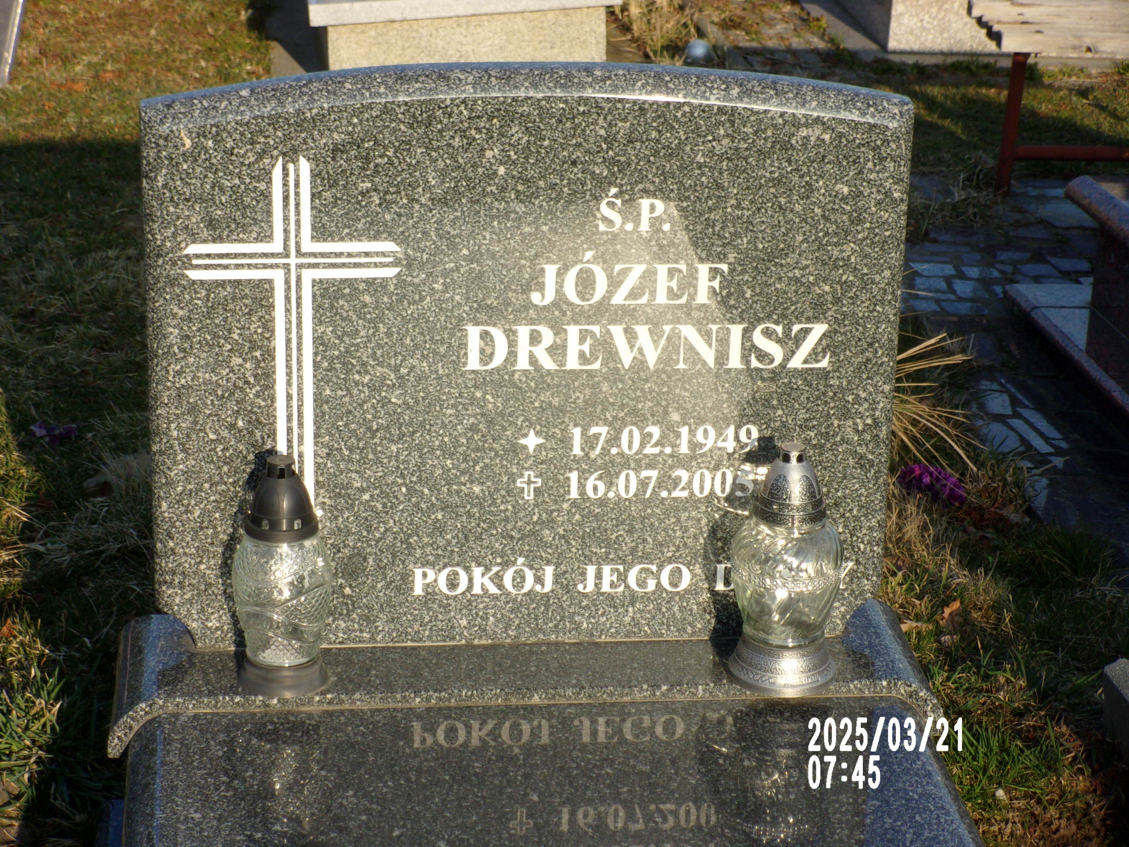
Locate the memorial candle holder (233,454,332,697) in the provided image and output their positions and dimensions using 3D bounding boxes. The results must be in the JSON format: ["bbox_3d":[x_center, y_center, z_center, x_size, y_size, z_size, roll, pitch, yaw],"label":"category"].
[{"bbox_3d":[-0.286,0.149,3.137,0.102,0.241,0.102,1,21,0],"label":"memorial candle holder"}]

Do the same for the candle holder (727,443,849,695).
[{"bbox_3d":[0.229,0.141,3.165,0.114,0.250,0.114,1,21,0],"label":"candle holder"}]

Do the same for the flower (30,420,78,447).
[{"bbox_3d":[-0.705,0.015,4.280,0.066,0.028,0.050,1,21,0],"label":"flower"}]

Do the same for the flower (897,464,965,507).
[{"bbox_3d":[0.488,0.082,4.120,0.093,0.045,0.062,1,21,0],"label":"flower"}]

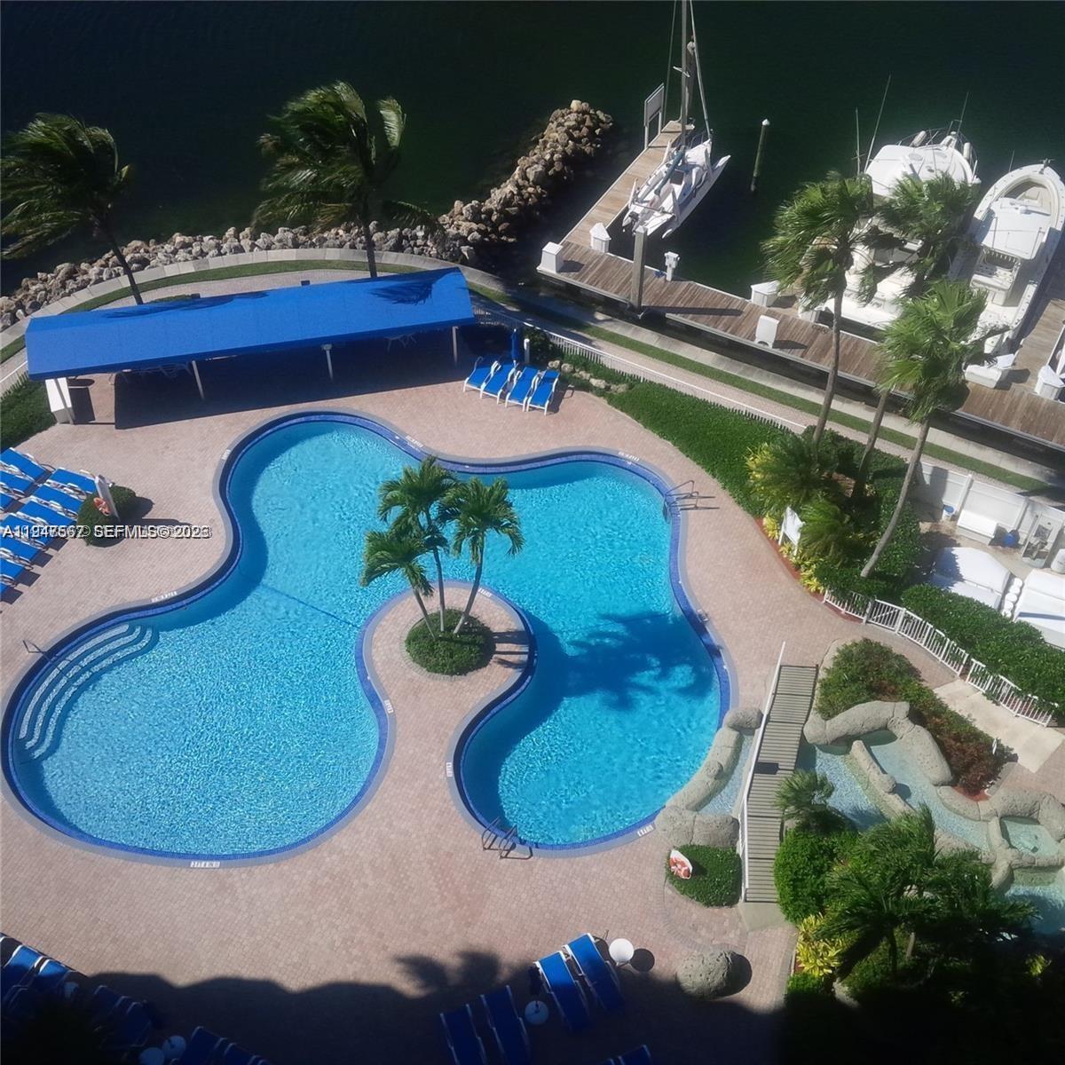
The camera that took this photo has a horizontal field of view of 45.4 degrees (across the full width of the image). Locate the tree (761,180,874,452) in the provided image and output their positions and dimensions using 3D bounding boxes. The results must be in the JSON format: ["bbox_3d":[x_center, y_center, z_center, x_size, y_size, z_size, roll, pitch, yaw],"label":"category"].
[{"bbox_3d":[7.567,-5.176,35.959,2.950,9.300,2.950,0,48,0],"label":"tree"}]

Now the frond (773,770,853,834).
[{"bbox_3d":[6.767,6.609,30.922,1.850,1.700,1.850,0,49,0],"label":"frond"}]

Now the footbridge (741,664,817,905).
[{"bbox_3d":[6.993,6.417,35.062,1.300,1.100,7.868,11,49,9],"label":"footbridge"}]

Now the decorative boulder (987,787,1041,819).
[{"bbox_3d":[13.099,7.352,34.597,1.450,0.650,1.000,0,48,0],"label":"decorative boulder"}]

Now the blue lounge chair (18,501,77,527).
[{"bbox_3d":[-14.461,-0.495,37.806,1.850,0.620,0.700,22,52,18],"label":"blue lounge chair"}]

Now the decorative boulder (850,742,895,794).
[{"bbox_3d":[8.609,5.960,32.168,0.500,0.550,1.650,-22,52,-19],"label":"decorative boulder"}]

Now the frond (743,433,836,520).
[{"bbox_3d":[7.610,-1.656,37.727,2.700,2.300,2.700,0,49,0],"label":"frond"}]

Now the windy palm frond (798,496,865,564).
[{"bbox_3d":[8.503,-0.038,36.208,1.750,2.100,1.750,0,48,0],"label":"windy palm frond"}]

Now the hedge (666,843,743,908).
[{"bbox_3d":[4.448,8.953,33.107,1.950,0.600,1.600,0,48,0],"label":"hedge"}]

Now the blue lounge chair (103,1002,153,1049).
[{"bbox_3d":[-8.768,11.003,27.794,0.700,0.620,1.850,19,52,16],"label":"blue lounge chair"}]

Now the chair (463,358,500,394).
[{"bbox_3d":[-1.803,-5.817,46.333,0.720,0.580,1.930,17,50,14],"label":"chair"}]

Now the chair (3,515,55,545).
[{"bbox_3d":[-14.700,-0.043,37.018,1.800,0.620,0.690,20,51,16],"label":"chair"}]

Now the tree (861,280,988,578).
[{"bbox_3d":[9.492,-1.793,32.940,3.000,9.700,3.000,0,49,0],"label":"tree"}]

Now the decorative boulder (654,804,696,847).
[{"bbox_3d":[3.473,7.129,30.816,1.000,0.550,1.000,0,48,0],"label":"decorative boulder"}]

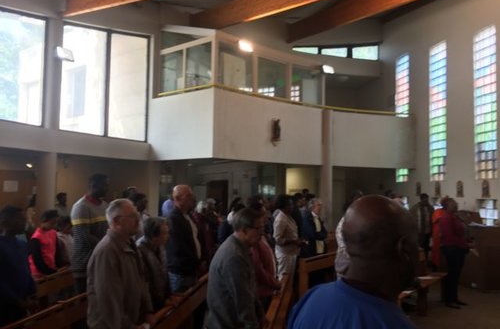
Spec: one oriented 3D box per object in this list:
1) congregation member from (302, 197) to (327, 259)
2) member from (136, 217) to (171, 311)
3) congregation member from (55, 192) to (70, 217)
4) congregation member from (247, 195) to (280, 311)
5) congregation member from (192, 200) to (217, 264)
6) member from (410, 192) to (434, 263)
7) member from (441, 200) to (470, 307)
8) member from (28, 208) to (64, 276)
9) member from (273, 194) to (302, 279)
[{"bbox_3d":[0.906,1.286,6.111,0.380,1.576,0.500,-2,-4,44],"label":"congregation member"},{"bbox_3d":[-0.809,1.180,3.464,0.370,1.477,0.470,0,-3,14],"label":"member"},{"bbox_3d":[-3.324,1.287,7.362,0.320,1.570,0.440,0,-3,18],"label":"congregation member"},{"bbox_3d":[0.115,1.125,3.909,0.420,1.659,0.470,0,-3,11],"label":"congregation member"},{"bbox_3d":[-0.696,1.292,6.263,0.360,1.532,0.480,0,-3,18],"label":"congregation member"},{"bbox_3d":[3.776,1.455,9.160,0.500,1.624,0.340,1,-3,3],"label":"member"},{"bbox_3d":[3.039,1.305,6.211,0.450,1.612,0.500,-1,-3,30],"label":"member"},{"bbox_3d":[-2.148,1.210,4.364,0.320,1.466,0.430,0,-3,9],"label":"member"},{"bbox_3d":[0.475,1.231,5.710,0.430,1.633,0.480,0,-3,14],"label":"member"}]

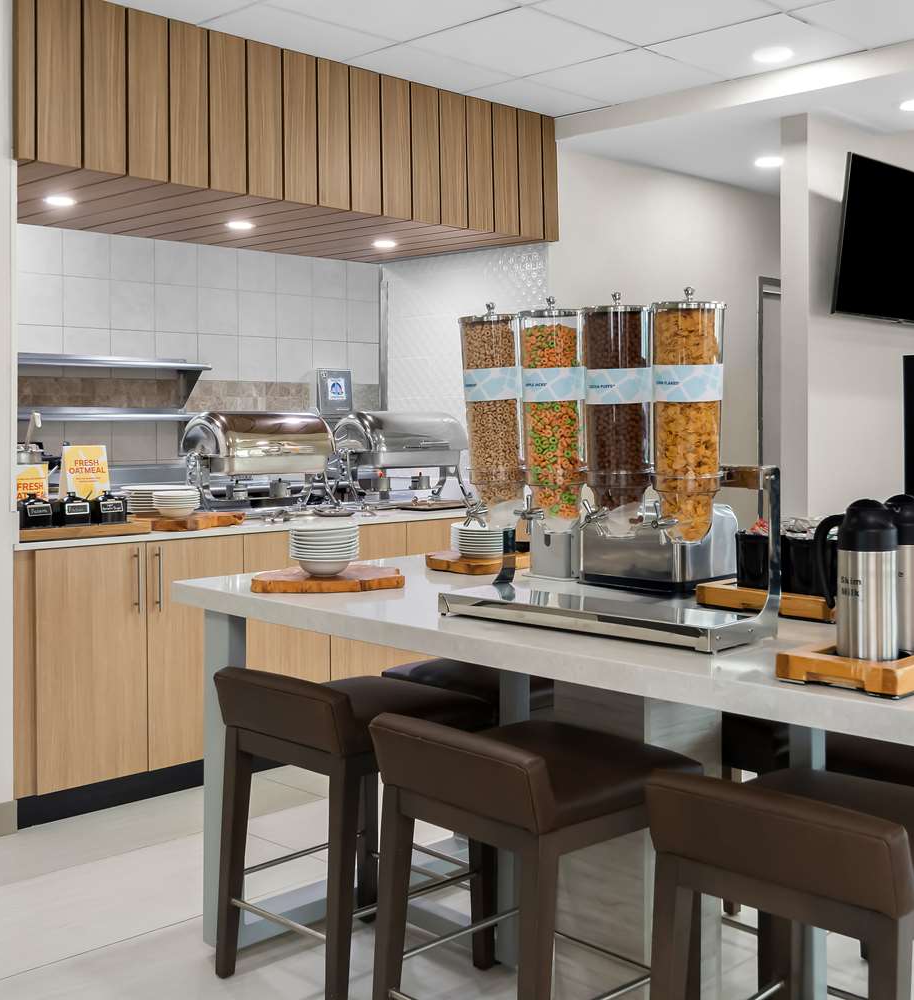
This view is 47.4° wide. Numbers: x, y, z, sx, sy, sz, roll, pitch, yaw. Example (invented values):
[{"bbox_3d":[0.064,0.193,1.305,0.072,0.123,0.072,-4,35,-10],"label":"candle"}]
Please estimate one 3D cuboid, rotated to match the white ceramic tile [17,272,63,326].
[{"bbox_3d":[-1.765,-0.849,4.397,0.215,0.217,0.012,-3,4,-41],"label":"white ceramic tile"}]

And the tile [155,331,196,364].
[{"bbox_3d":[-1.286,-0.659,4.771,0.215,0.217,0.012,-3,4,-41],"label":"tile"}]

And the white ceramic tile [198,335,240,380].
[{"bbox_3d":[-1.121,-0.668,4.898,0.215,0.217,0.012,-3,4,-41],"label":"white ceramic tile"}]

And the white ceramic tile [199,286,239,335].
[{"bbox_3d":[-1.062,-0.835,4.633,0.200,0.200,0.010,-2,3,-40],"label":"white ceramic tile"}]

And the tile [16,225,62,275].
[{"bbox_3d":[-1.663,-0.998,4.143,0.200,0.188,0.010,-2,3,-40],"label":"tile"}]

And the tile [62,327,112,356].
[{"bbox_3d":[-1.513,-0.602,4.265,0.200,0.200,0.010,-2,3,-40],"label":"tile"}]

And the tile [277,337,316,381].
[{"bbox_3d":[-0.753,-0.662,4.884,0.197,0.190,0.010,-2,4,-41],"label":"tile"}]

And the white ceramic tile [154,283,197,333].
[{"bbox_3d":[-1.215,-0.828,4.500,0.197,0.200,0.010,-2,4,-41],"label":"white ceramic tile"}]

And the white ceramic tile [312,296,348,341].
[{"bbox_3d":[-0.643,-0.919,5.270,0.215,0.217,0.012,-3,4,-41],"label":"white ceramic tile"}]

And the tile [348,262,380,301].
[{"bbox_3d":[-0.456,-1.068,5.101,0.197,0.190,0.010,-2,4,-41],"label":"tile"}]

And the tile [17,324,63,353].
[{"bbox_3d":[-1.765,-0.629,4.397,0.215,0.217,0.012,-3,4,-41],"label":"tile"}]

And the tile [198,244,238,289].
[{"bbox_3d":[-1.059,-1.033,4.613,0.197,0.190,0.010,-2,4,-41],"label":"tile"}]

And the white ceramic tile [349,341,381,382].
[{"bbox_3d":[-0.453,-0.683,5.124,0.197,0.190,0.010,-2,4,-41],"label":"white ceramic tile"}]

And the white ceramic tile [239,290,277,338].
[{"bbox_3d":[-0.910,-0.845,4.757,0.200,0.200,0.010,-2,3,-40],"label":"white ceramic tile"}]

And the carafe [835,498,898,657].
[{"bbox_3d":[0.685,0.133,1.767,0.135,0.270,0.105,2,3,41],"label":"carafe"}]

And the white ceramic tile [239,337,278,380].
[{"bbox_3d":[-0.908,-0.646,4.760,0.197,0.190,0.010,-2,4,-41],"label":"white ceramic tile"}]

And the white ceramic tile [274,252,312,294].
[{"bbox_3d":[-0.764,-1.059,4.851,0.197,0.190,0.010,-2,4,-41],"label":"white ceramic tile"}]

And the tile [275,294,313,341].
[{"bbox_3d":[-0.761,-0.854,4.879,0.200,0.200,0.010,-2,3,-40],"label":"tile"}]

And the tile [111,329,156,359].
[{"bbox_3d":[-1.446,-0.650,4.645,0.215,0.217,0.012,-3,4,-41],"label":"tile"}]

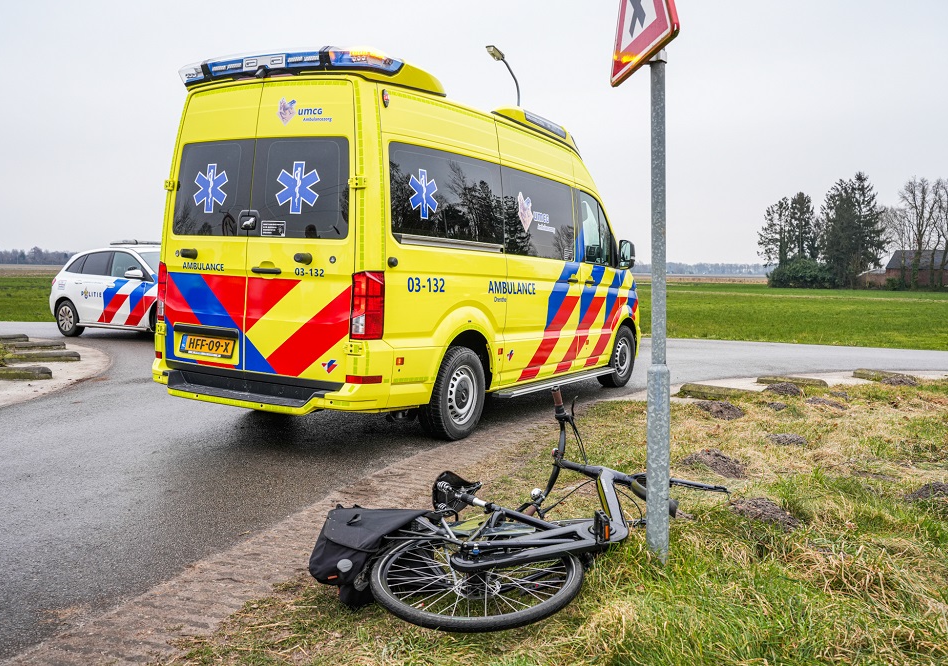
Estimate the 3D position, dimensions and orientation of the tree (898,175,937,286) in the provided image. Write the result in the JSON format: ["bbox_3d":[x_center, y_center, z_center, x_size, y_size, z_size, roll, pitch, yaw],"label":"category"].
[{"bbox_3d":[52.176,-11.882,98.000,4.600,13.200,4.600,4,5,27],"label":"tree"}]

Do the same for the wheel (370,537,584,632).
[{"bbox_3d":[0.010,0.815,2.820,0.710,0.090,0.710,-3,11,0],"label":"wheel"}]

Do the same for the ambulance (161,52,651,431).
[{"bbox_3d":[-0.102,-0.716,8.041,2.150,2.740,6.040,5,5,29],"label":"ambulance"}]

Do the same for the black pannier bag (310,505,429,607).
[{"bbox_3d":[-0.370,0.830,3.060,0.400,0.300,0.380,5,6,38],"label":"black pannier bag"}]

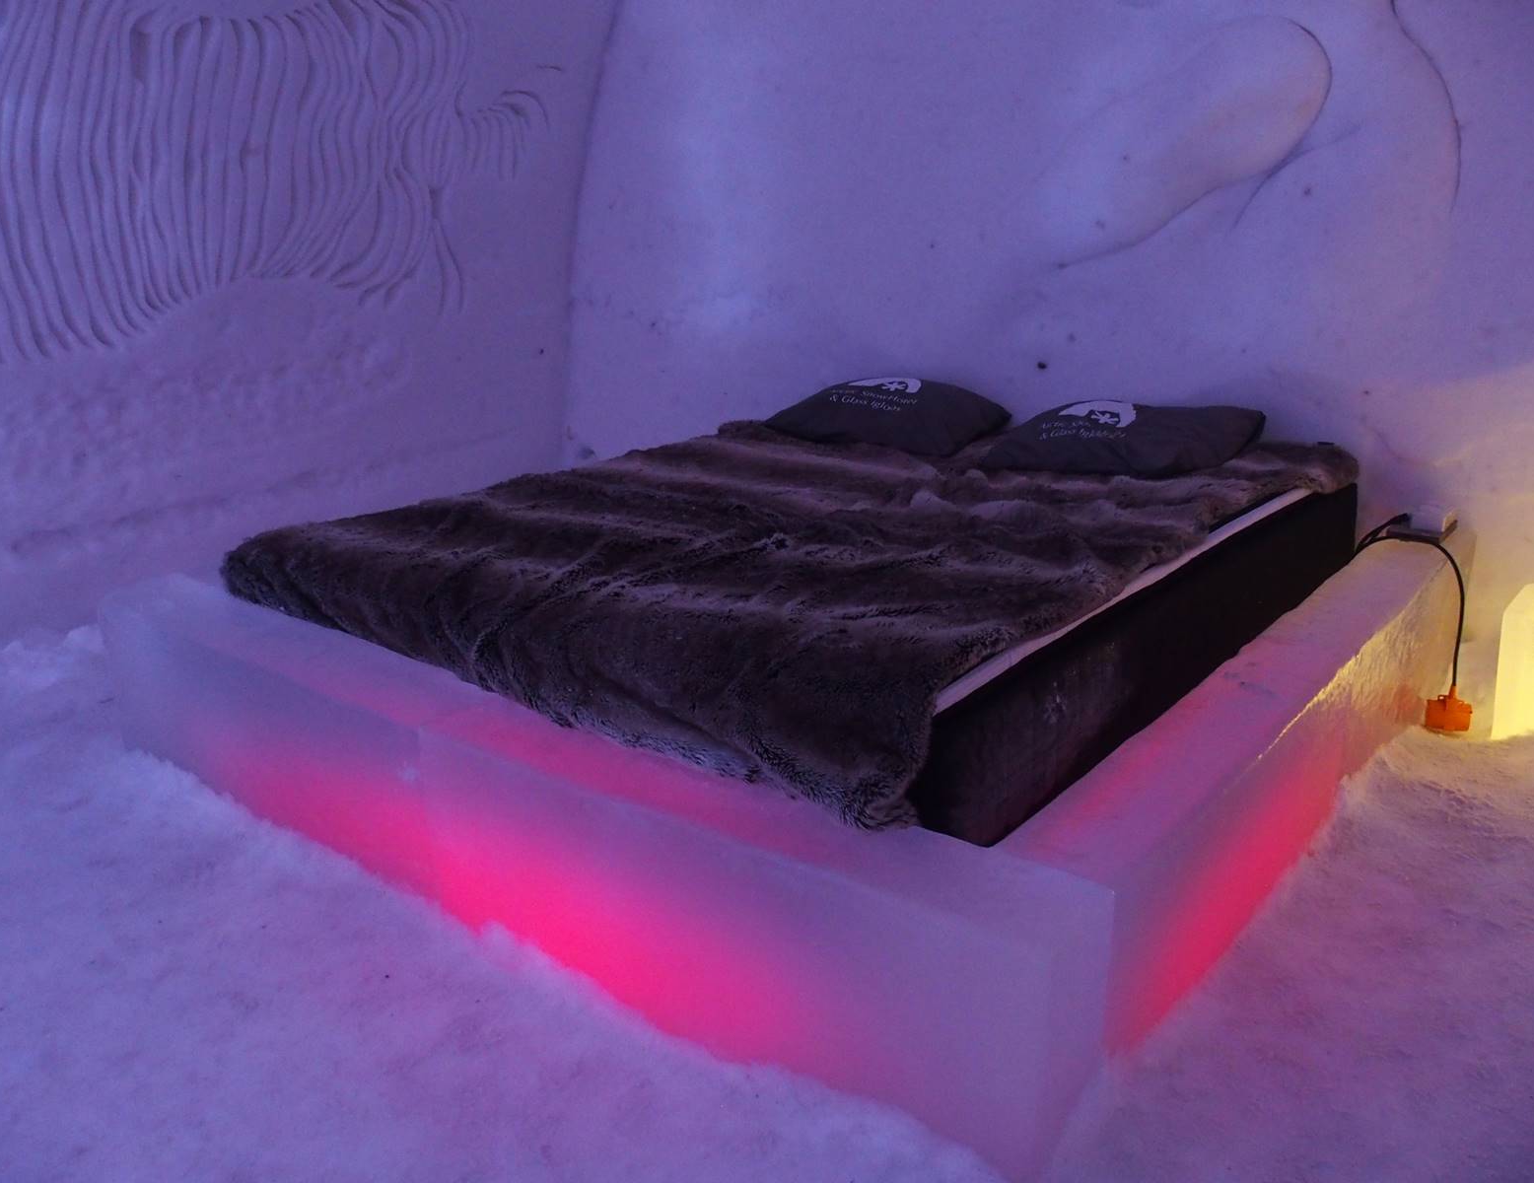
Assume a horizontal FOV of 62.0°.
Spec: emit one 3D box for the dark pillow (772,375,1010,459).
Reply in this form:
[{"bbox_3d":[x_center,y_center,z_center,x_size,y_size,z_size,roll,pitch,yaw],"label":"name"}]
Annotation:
[{"bbox_3d":[0.360,-0.530,3.726,0.600,0.148,0.480,12,21,39],"label":"dark pillow"}]

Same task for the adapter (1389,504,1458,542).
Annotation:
[{"bbox_3d":[1.771,-0.192,3.452,0.125,0.068,0.170,11,21,37],"label":"adapter"}]

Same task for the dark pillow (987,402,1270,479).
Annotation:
[{"bbox_3d":[0.930,-0.417,3.292,0.590,0.135,0.480,9,19,31],"label":"dark pillow"}]

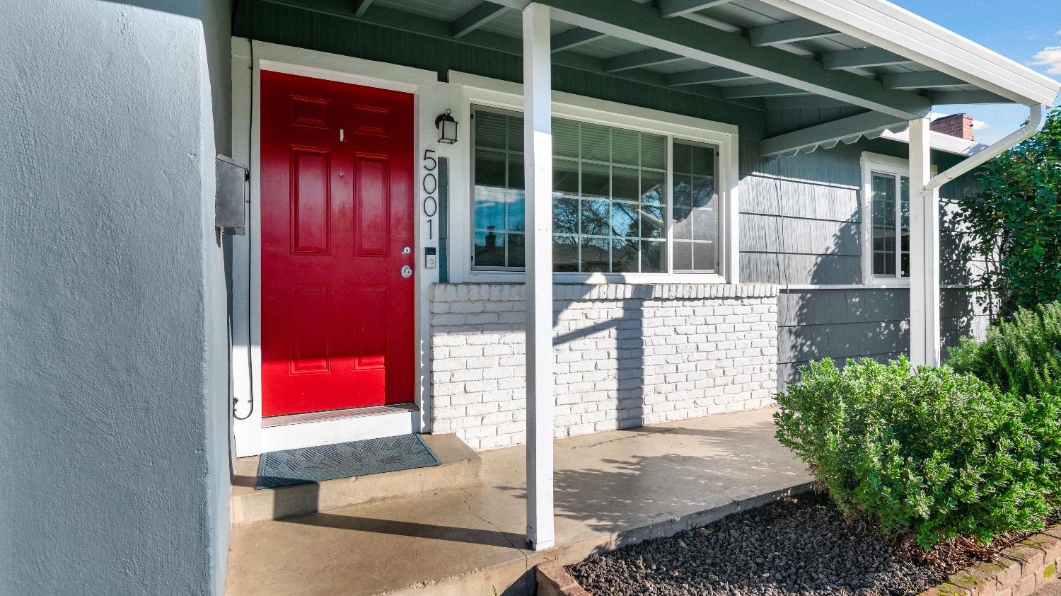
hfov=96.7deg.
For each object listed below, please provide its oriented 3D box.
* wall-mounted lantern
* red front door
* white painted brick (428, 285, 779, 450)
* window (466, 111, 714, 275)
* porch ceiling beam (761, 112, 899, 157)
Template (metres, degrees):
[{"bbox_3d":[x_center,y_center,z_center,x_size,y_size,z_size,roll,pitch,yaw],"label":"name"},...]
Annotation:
[{"bbox_3d":[-0.539,-1.085,3.032,0.122,0.230,0.180,0,0,-25],"label":"wall-mounted lantern"},{"bbox_3d":[-1.171,-0.322,2.941,0.900,2.030,0.060,0,0,-25],"label":"red front door"},{"bbox_3d":[0.825,0.462,3.762,3.250,1.135,0.130,0,0,-25],"label":"white painted brick"},{"bbox_3d":[0.636,-0.768,3.709,2.320,1.160,0.080,0,0,-25],"label":"window"},{"bbox_3d":[2.441,-1.357,3.871,0.045,0.140,1.210,0,4,-25],"label":"porch ceiling beam"}]

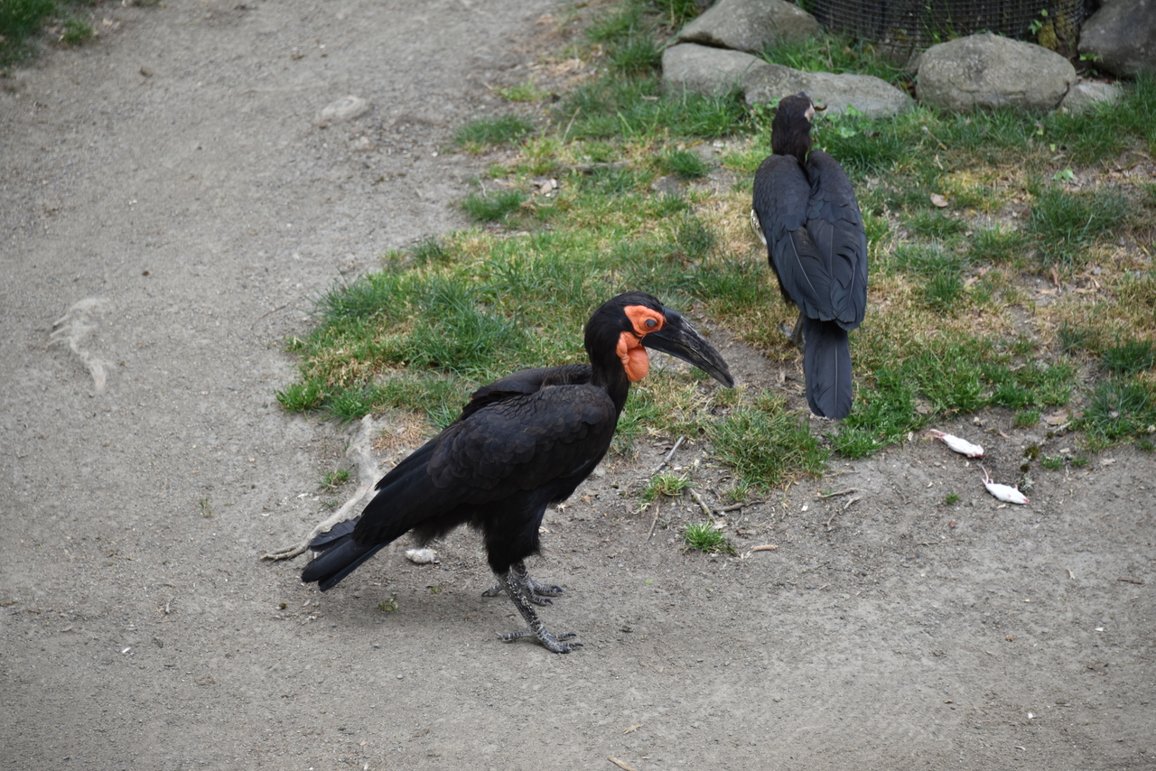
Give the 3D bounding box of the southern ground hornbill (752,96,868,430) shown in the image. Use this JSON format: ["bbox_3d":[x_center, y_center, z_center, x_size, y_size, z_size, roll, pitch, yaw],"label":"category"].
[{"bbox_3d":[0.464,-0.294,12.086,0.225,0.475,0.770,-2,22,-4],"label":"southern ground hornbill"}]

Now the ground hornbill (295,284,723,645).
[{"bbox_3d":[-0.113,0.131,11.072,0.790,0.665,0.250,2,22,4],"label":"ground hornbill"}]

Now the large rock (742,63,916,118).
[{"bbox_3d":[0.540,-0.636,13.204,0.365,0.110,0.200,5,22,11],"label":"large rock"}]

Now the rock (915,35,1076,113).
[{"bbox_3d":[0.906,-0.677,13.240,0.350,0.170,0.250,0,22,0],"label":"rock"}]

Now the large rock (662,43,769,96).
[{"bbox_3d":[0.296,-0.688,13.296,0.235,0.115,0.190,6,23,14],"label":"large rock"}]

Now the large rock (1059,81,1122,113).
[{"bbox_3d":[1.109,-0.624,13.199,0.150,0.070,0.120,0,22,0],"label":"large rock"}]

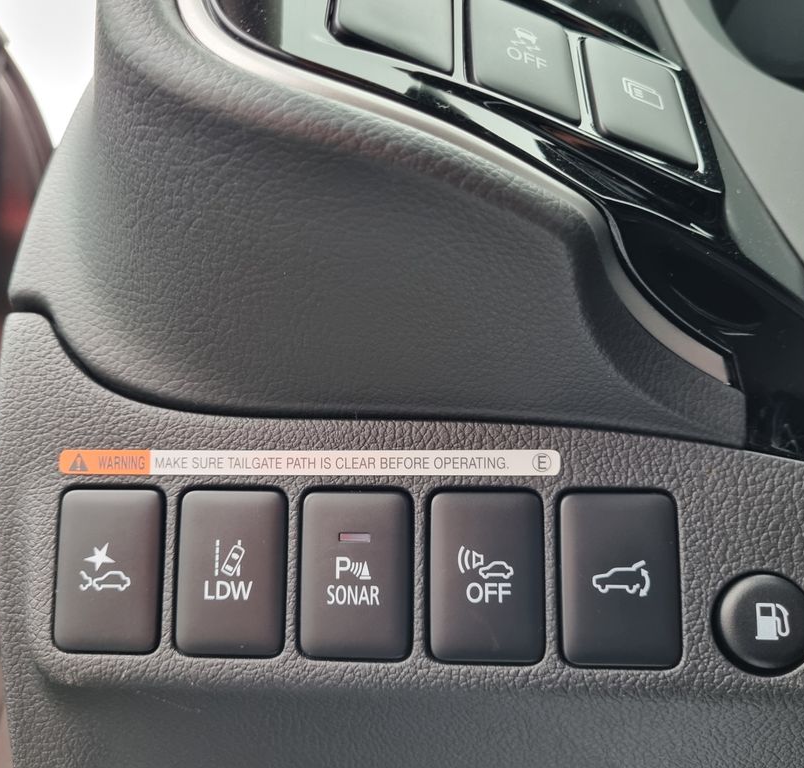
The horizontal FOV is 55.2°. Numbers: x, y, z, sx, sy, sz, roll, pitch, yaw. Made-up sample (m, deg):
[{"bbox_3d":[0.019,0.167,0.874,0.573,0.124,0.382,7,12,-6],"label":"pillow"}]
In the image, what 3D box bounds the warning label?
[{"bbox_3d":[-0.020,0.016,0.152,0.101,0.005,0.001,0,-7,5],"label":"warning label"}]

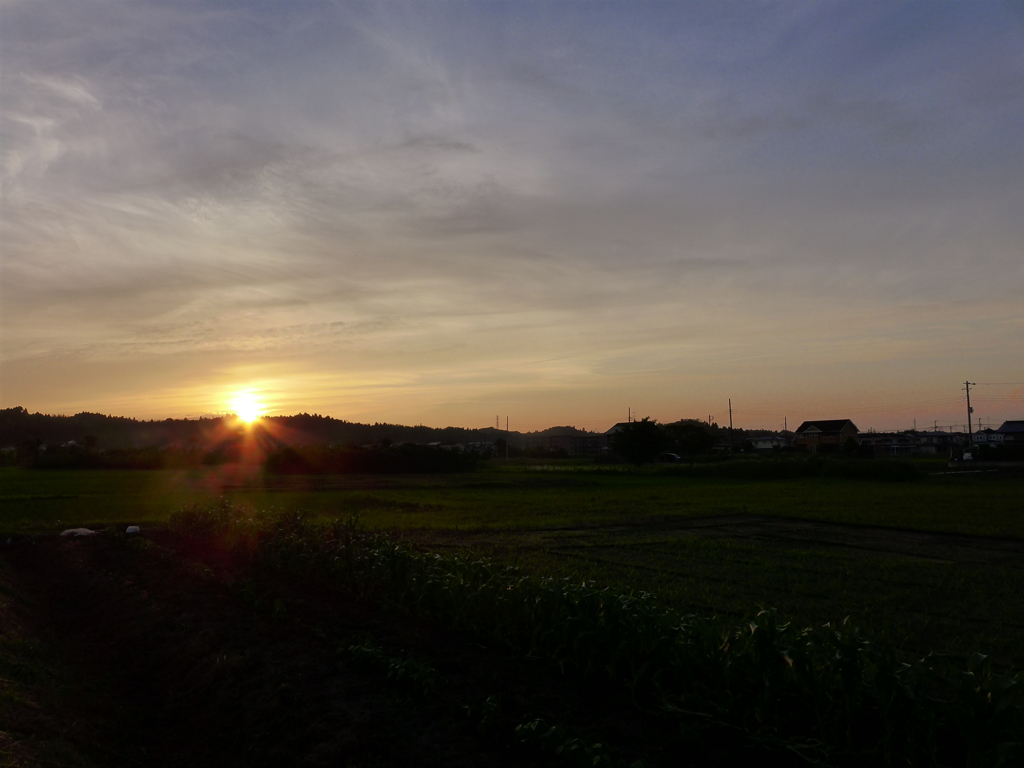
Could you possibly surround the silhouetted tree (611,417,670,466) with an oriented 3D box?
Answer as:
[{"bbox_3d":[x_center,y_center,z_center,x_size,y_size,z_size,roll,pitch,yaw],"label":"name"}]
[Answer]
[{"bbox_3d":[16.380,7.320,95.000,7.200,6.300,6.800,-1,-5,10],"label":"silhouetted tree"}]

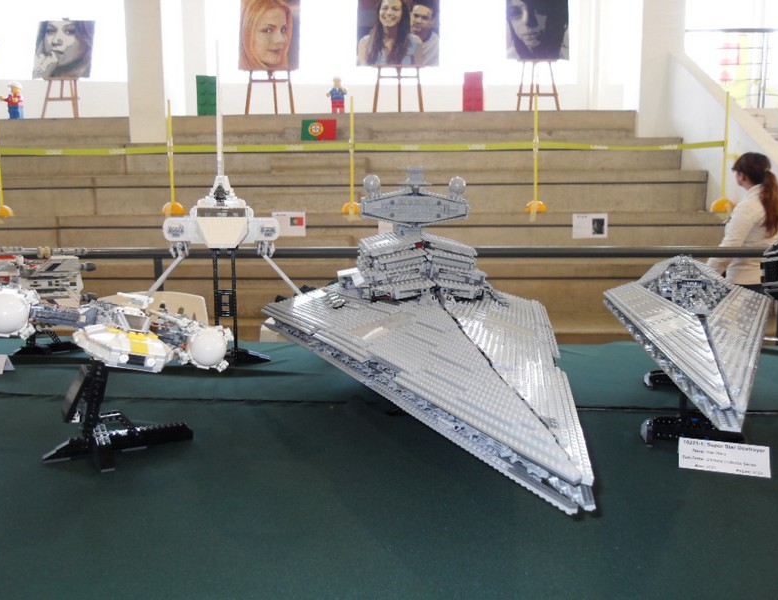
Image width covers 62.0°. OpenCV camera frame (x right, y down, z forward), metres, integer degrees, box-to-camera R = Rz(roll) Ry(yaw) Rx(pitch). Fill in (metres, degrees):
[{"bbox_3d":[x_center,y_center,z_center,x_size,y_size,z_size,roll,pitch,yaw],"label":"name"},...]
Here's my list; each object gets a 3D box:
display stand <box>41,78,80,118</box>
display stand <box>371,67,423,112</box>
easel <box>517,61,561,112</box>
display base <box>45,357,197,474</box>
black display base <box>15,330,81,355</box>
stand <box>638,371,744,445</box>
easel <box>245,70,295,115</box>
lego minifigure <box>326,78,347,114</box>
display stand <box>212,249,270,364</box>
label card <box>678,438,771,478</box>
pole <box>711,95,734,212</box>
[{"bbox_3d":[-4.366,-2.678,8.600,0.480,0.520,0.420,-1,7,-7],"label":"display stand"},{"bbox_3d":[0.108,-2.655,8.200,0.640,0.600,0.450,0,7,2],"label":"display stand"},{"bbox_3d":[1.859,-2.672,8.100,0.540,0.630,0.450,0,7,1],"label":"easel"},{"bbox_3d":[-0.372,0.145,0.895,0.192,0.126,0.155,-4,8,-27],"label":"display base"},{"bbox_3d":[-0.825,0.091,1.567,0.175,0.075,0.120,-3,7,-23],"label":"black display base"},{"bbox_3d":[0.495,0.150,1.075,0.130,0.075,0.410,3,7,22],"label":"stand"},{"bbox_3d":[-1.529,-2.678,8.350,0.620,0.570,0.450,0,7,1],"label":"easel"},{"bbox_3d":[-0.657,-2.556,8.100,0.270,0.475,0.170,0,7,-2],"label":"lego minifigure"},{"bbox_3d":[-0.354,0.018,1.417,0.190,0.255,0.150,-2,7,-13],"label":"display stand"},{"bbox_3d":[0.428,0.200,0.829,0.105,0.033,0.032,2,7,18],"label":"label card"},{"bbox_3d":[3.097,-1.358,6.000,0.220,1.140,0.220,1,7,5],"label":"pole"}]

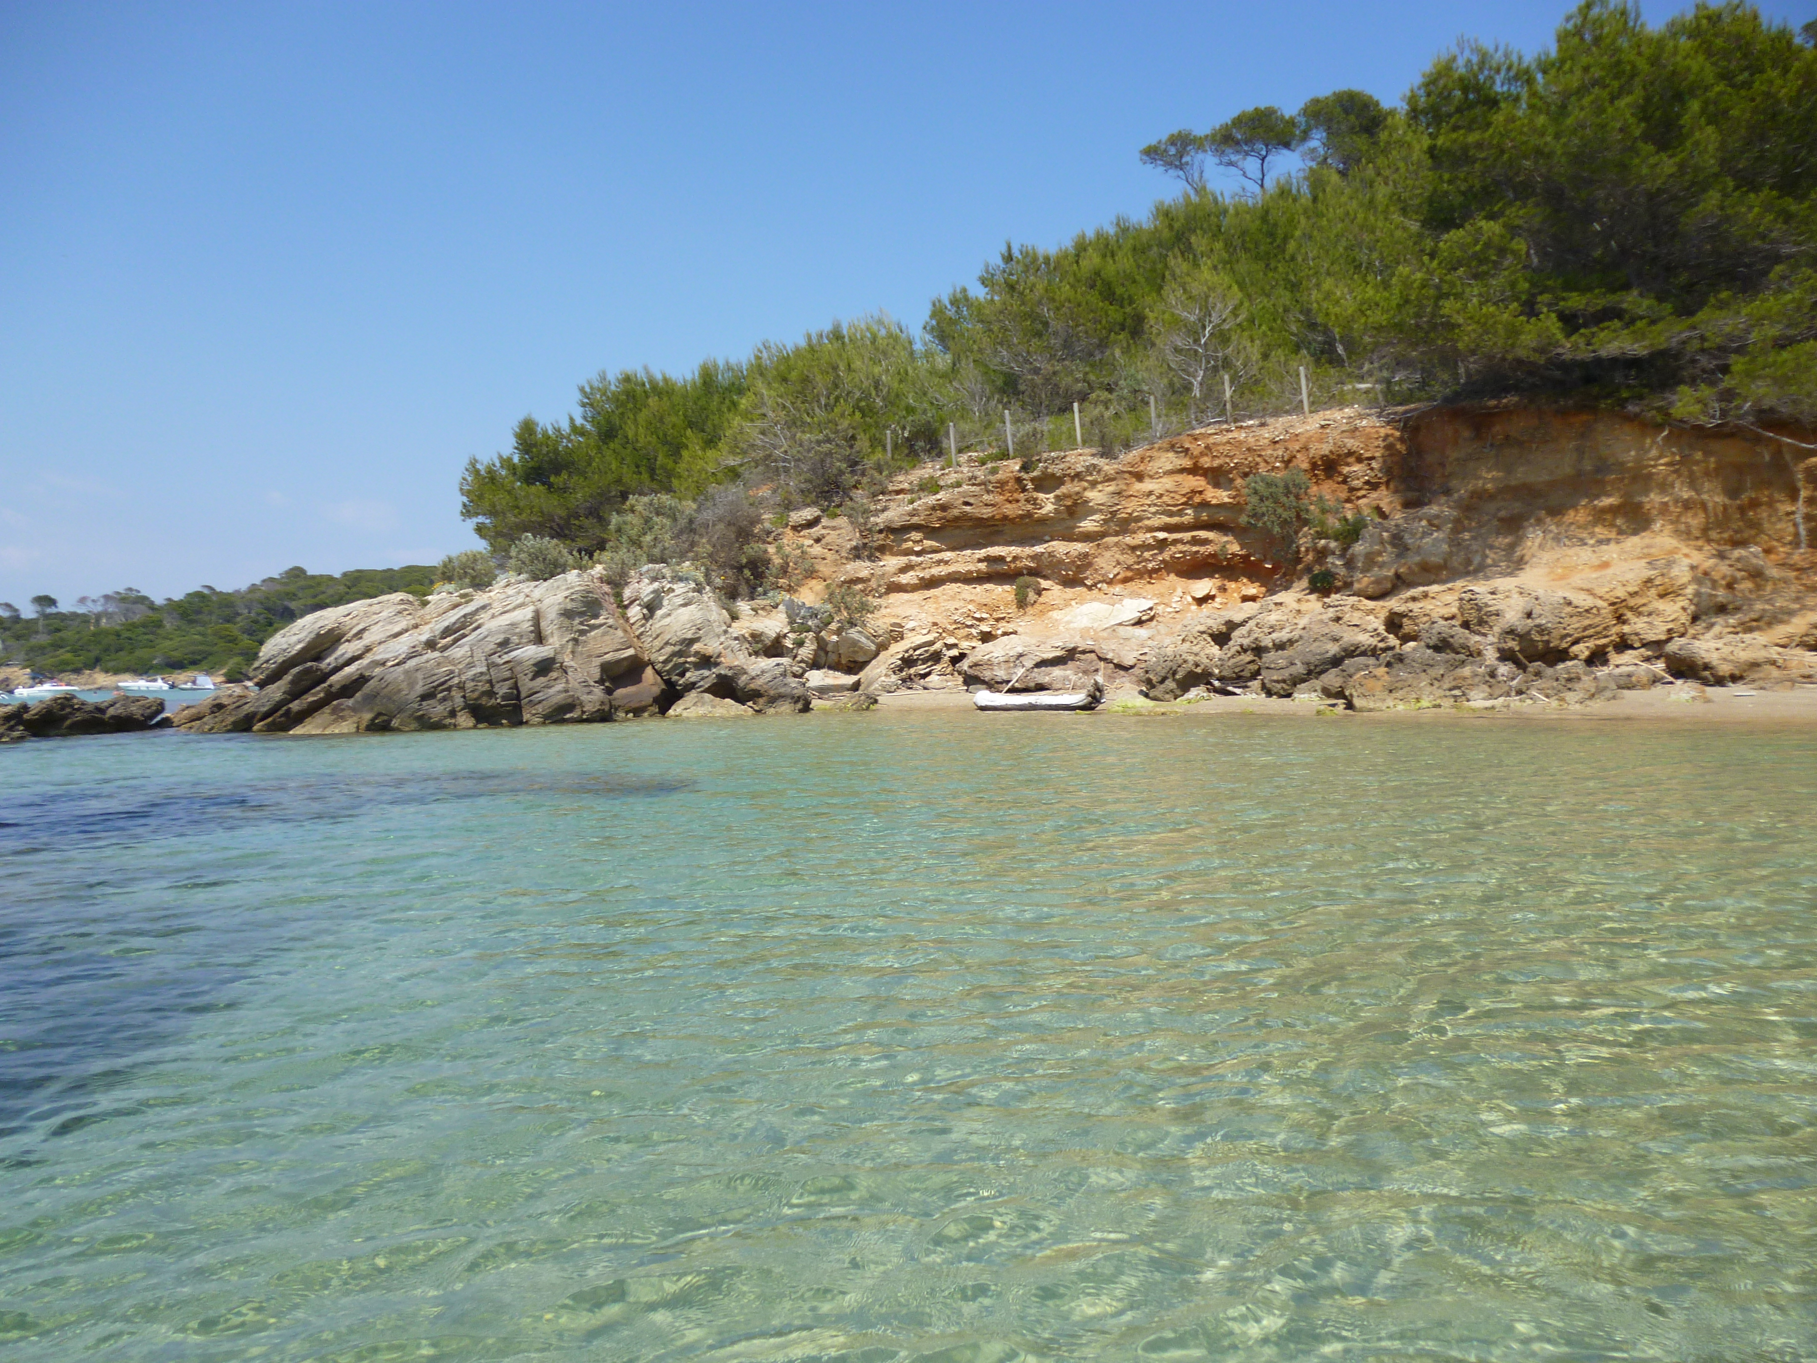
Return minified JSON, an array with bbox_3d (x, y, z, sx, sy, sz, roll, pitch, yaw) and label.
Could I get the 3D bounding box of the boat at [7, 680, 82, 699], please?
[{"bbox_3d":[-86.400,0.850,147.000,2.200,1.500,6.000,-1,1,30],"label":"boat"}]

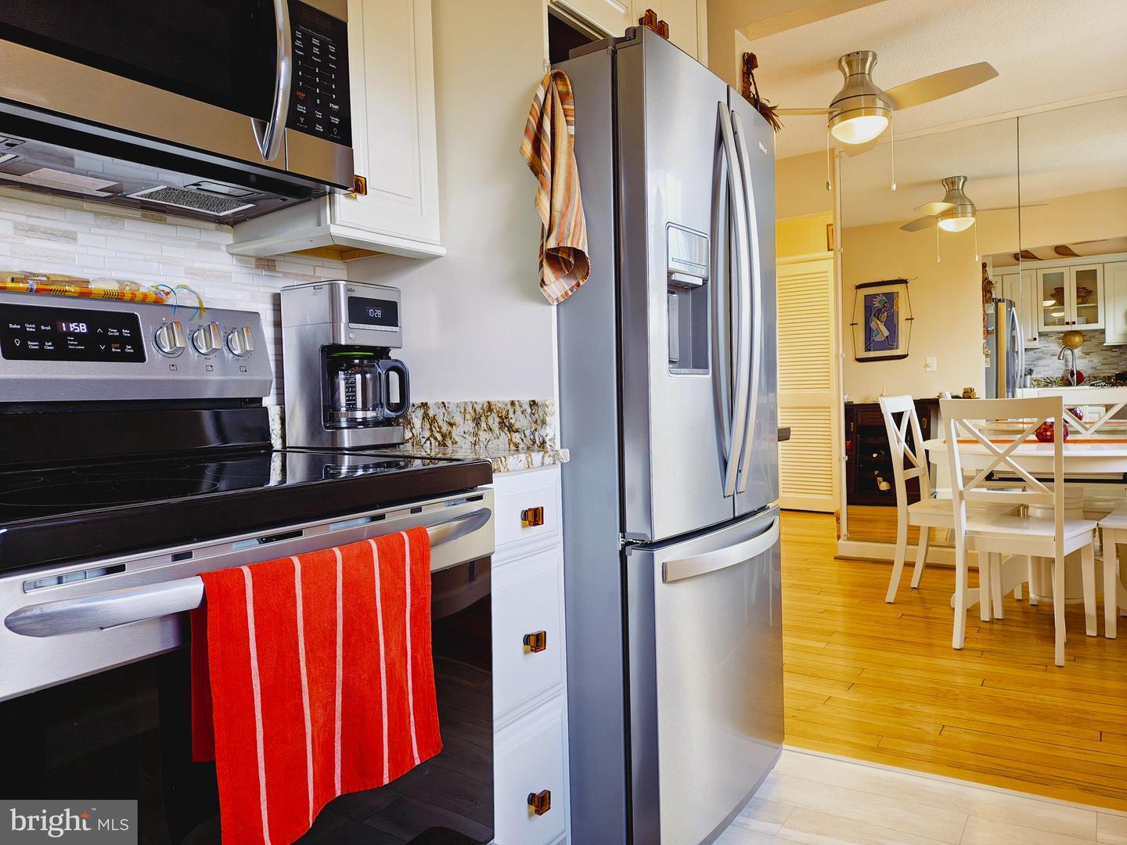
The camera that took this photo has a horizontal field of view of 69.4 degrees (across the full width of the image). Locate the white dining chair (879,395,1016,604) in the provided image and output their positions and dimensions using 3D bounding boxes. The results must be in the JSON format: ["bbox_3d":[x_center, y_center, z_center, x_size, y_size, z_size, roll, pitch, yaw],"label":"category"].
[{"bbox_3d":[1.835,0.361,3.851,0.530,0.970,0.450,0,3,38],"label":"white dining chair"}]

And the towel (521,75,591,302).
[{"bbox_3d":[-0.020,-0.459,1.595,0.135,0.445,0.073,0,2,32],"label":"towel"}]

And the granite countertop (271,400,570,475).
[{"bbox_3d":[-0.330,0.024,1.704,0.635,0.133,0.292,0,2,32],"label":"granite countertop"}]

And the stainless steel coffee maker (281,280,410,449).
[{"bbox_3d":[-0.473,-0.119,1.805,0.220,0.354,0.182,0,2,32],"label":"stainless steel coffee maker"}]

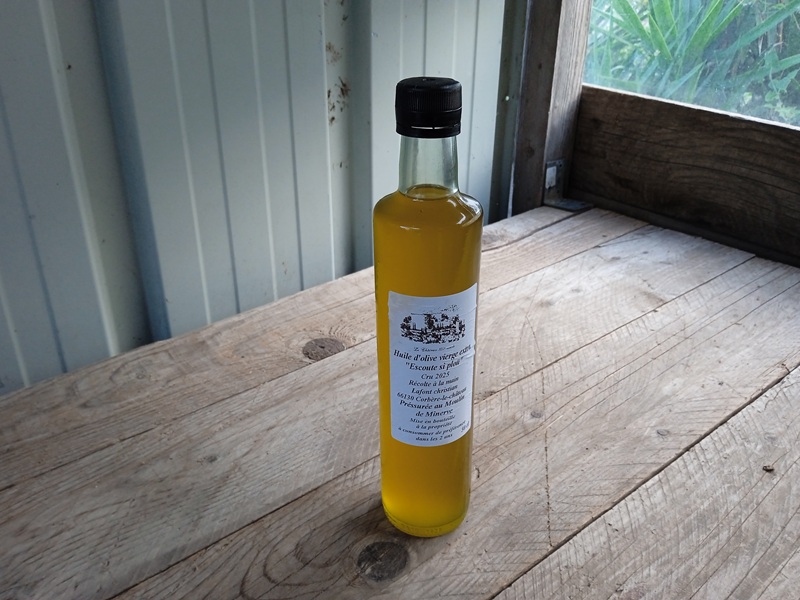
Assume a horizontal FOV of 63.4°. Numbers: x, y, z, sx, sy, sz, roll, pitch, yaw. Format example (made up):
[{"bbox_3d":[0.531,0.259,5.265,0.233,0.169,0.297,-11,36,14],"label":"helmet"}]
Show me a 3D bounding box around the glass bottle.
[{"bbox_3d":[0.016,0.015,0.374,0.059,0.271,0.059,-5,26,-9],"label":"glass bottle"}]

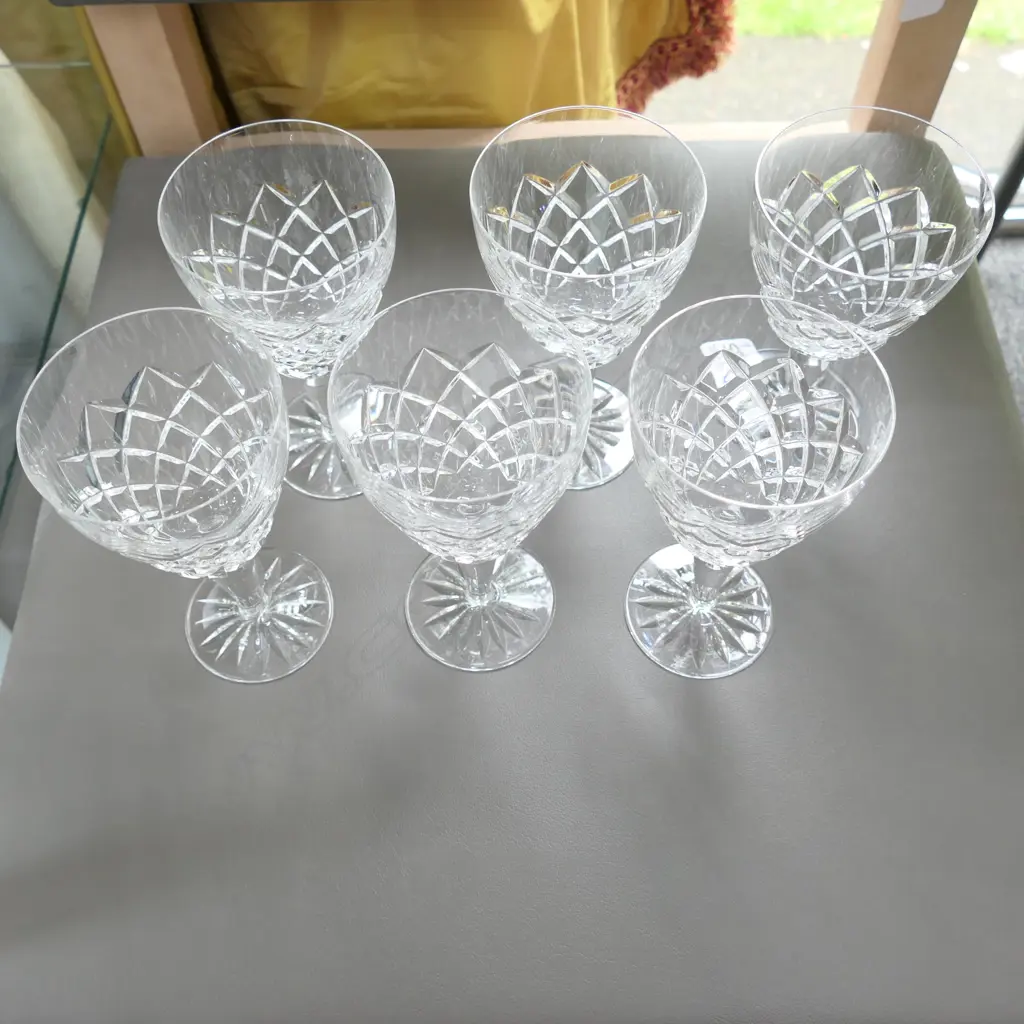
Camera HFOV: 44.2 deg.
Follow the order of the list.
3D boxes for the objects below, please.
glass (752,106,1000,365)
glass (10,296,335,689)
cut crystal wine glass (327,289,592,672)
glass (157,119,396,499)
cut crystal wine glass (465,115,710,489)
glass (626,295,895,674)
[{"bbox_3d":[0.124,-0.074,0.494,0.081,0.147,0.081,0,59,1],"label":"glass"},{"bbox_3d":[-0.107,0.006,0.448,0.081,0.147,0.081,0,59,1],"label":"glass"},{"bbox_3d":[-0.014,0.000,0.450,0.081,0.147,0.081,0,59,1],"label":"cut crystal wine glass"},{"bbox_3d":[-0.078,-0.068,0.492,0.081,0.147,0.081,0,59,1],"label":"glass"},{"bbox_3d":[0.027,-0.073,0.493,0.081,0.147,0.081,0,59,1],"label":"cut crystal wine glass"},{"bbox_3d":[0.076,0.002,0.449,0.081,0.147,0.081,0,59,1],"label":"glass"}]

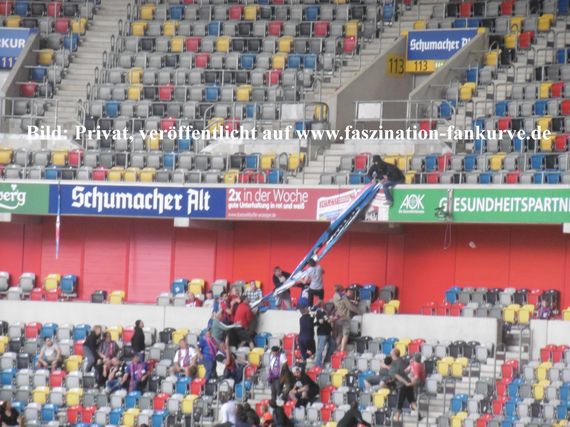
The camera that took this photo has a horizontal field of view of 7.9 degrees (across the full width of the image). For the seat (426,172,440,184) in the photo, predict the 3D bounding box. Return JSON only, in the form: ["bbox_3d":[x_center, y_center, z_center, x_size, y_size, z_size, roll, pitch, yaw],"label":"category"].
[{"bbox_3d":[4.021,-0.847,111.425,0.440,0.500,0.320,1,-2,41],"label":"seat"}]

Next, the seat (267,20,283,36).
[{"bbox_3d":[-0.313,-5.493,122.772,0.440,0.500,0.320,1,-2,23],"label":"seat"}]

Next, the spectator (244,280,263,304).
[{"bbox_3d":[-0.821,2.373,107.300,0.550,1.250,0.750,1,2,30],"label":"spectator"}]

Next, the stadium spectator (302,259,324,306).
[{"bbox_3d":[0.751,2.070,108.500,0.550,1.750,0.500,2,-1,-12],"label":"stadium spectator"}]

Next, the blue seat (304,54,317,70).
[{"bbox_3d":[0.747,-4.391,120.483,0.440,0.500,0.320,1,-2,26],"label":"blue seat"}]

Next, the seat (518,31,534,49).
[{"bbox_3d":[6.573,-4.736,112.000,0.420,0.480,0.300,2,3,41],"label":"seat"}]

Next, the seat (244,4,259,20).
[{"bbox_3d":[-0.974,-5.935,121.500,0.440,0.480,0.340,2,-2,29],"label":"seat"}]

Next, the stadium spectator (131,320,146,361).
[{"bbox_3d":[-3.809,3.614,107.000,0.420,1.750,0.500,3,-2,-5],"label":"stadium spectator"}]

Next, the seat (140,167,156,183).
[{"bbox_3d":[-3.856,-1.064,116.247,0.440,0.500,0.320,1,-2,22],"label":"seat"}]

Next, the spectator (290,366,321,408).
[{"bbox_3d":[0.486,4.314,102.600,0.700,1.150,0.800,2,-2,22],"label":"spectator"}]

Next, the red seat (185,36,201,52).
[{"bbox_3d":[-2.689,-4.903,119.600,0.440,0.480,0.320,1,-2,28],"label":"red seat"}]

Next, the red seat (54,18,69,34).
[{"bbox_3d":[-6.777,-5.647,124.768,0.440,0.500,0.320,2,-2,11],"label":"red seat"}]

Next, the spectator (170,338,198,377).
[{"bbox_3d":[-2.589,3.846,105.500,0.600,1.270,0.780,1,2,22],"label":"spectator"}]

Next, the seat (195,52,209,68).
[{"bbox_3d":[-2.374,-4.350,117.000,0.440,0.470,0.320,1,-2,31],"label":"seat"}]

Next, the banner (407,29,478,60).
[{"bbox_3d":[4.535,-4.788,117.000,2.900,0.820,0.100,1,-2,45],"label":"banner"}]

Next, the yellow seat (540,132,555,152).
[{"bbox_3d":[6.675,-1.789,104.000,0.250,0.490,0.430,4,-2,-39],"label":"yellow seat"}]

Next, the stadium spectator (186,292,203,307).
[{"bbox_3d":[-2.419,2.580,110.000,0.520,0.950,0.650,2,-1,25],"label":"stadium spectator"}]

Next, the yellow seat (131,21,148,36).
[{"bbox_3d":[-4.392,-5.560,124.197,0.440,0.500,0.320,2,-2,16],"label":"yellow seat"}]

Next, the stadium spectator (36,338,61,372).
[{"bbox_3d":[-6.207,3.832,108.000,0.580,1.200,0.780,1,2,22],"label":"stadium spectator"}]

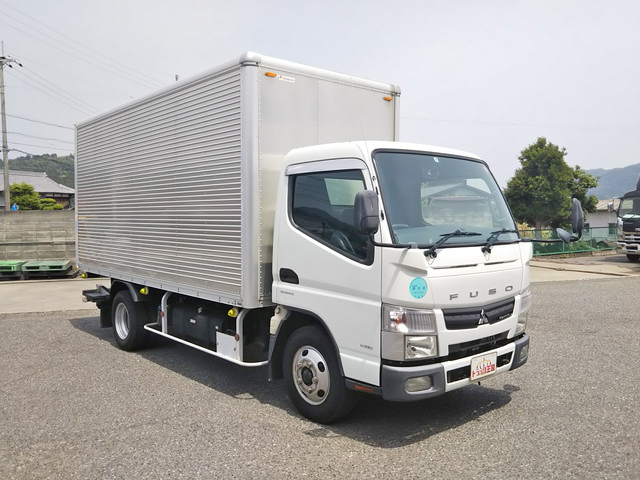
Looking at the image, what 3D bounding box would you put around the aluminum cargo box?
[{"bbox_3d":[-1.358,-0.572,6.930,1.853,2.136,4.560,-2,3,-40],"label":"aluminum cargo box"}]

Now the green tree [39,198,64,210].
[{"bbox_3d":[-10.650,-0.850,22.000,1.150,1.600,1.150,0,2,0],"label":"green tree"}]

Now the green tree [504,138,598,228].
[{"bbox_3d":[10.964,-2.269,26.500,4.600,5.100,4.400,0,2,0],"label":"green tree"}]

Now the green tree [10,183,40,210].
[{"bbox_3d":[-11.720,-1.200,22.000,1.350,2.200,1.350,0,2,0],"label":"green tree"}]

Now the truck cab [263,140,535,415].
[{"bbox_3d":[0.706,0.337,4.546,1.720,2.130,1.455,-2,3,-40],"label":"truck cab"}]

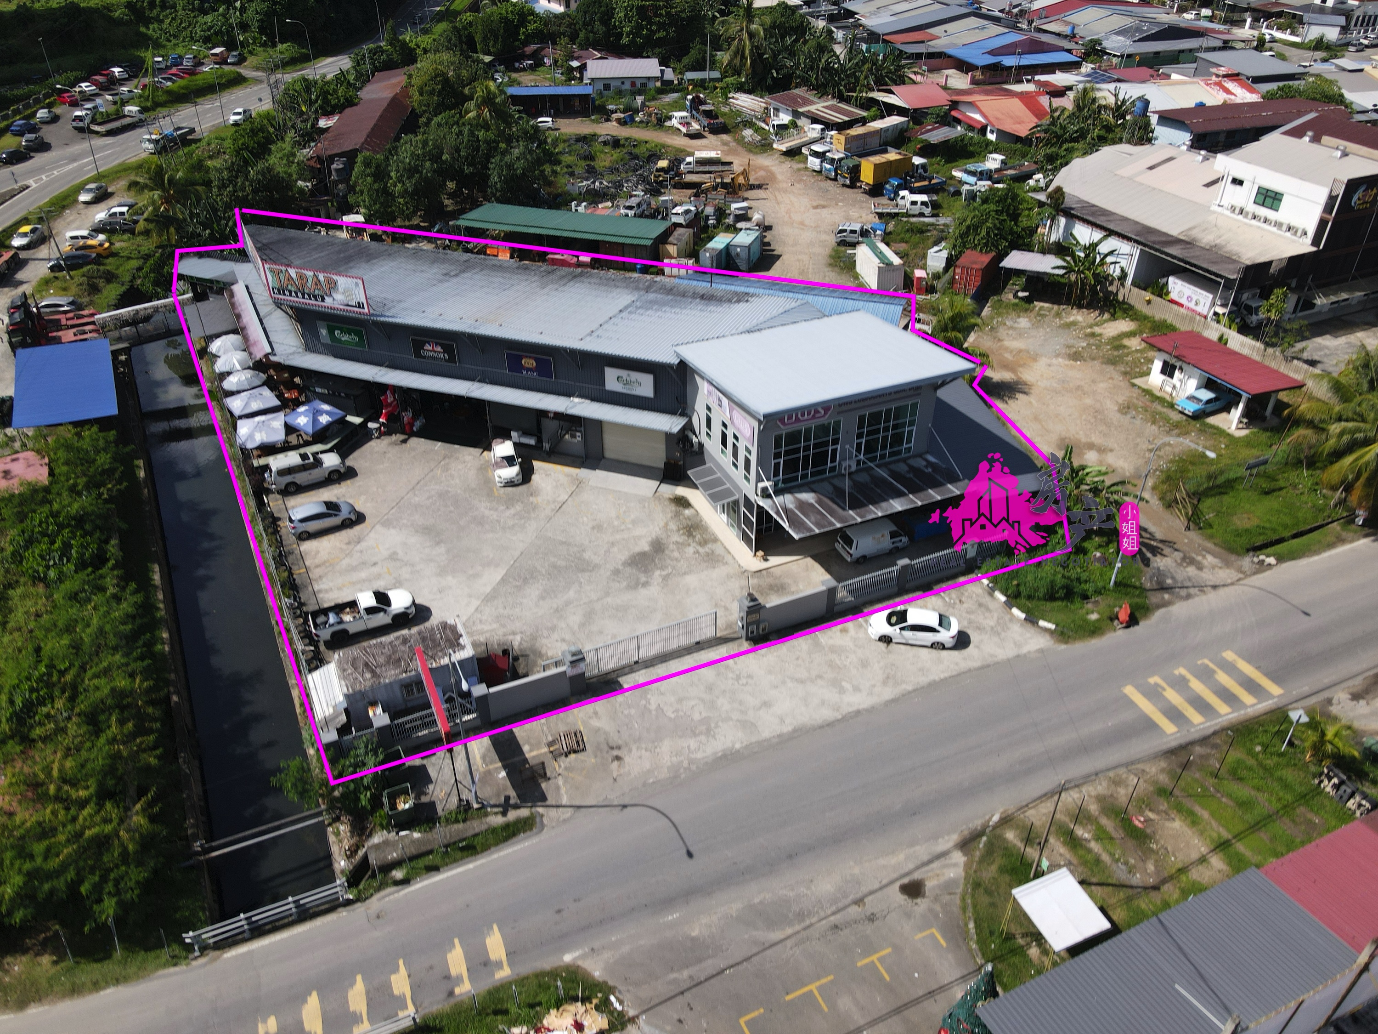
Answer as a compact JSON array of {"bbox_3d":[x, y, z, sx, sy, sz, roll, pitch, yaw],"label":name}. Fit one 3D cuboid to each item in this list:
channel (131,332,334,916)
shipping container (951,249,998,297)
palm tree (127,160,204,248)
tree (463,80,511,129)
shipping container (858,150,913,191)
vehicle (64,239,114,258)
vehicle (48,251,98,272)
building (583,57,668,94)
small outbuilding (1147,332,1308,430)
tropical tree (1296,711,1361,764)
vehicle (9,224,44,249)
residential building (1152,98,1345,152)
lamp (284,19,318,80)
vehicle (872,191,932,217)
[{"bbox_3d":[-32.180,-0.440,62.597,5.100,2.100,64.000,-17,38,-23],"label":"channel"},{"bbox_3d":[26.988,-23.194,90.559,2.440,2.600,6.060,16,37,22],"label":"shipping container"},{"bbox_3d":[-50.356,-29.525,92.643,7.700,8.600,7.700,-1,35,0],"label":"palm tree"},{"bbox_3d":[-28.791,-57.372,136.860,7.000,9.600,7.000,0,33,0],"label":"tree"},{"bbox_3d":[24.800,-43.700,120.000,6.060,2.600,2.440,-18,37,-25],"label":"shipping container"},{"bbox_3d":[-61.373,-27.332,97.614,4.100,1.380,1.680,-2,34,-2],"label":"vehicle"},{"bbox_3d":[-62.216,-25.834,96.358,4.450,1.430,1.730,-17,37,-24],"label":"vehicle"},{"bbox_3d":[-11.644,-79.373,172.233,14.000,5.000,9.000,-5,34,-7],"label":"building"},{"bbox_3d":[39.165,-10.234,71.253,4.960,3.100,10.460,-12,35,-17],"label":"small outbuilding"},{"bbox_3d":[27.897,9.820,41.890,2.300,2.100,2.300,27,42,35],"label":"tropical tree"},{"bbox_3d":[-70.861,-30.155,102.217,1.690,1.420,4.300,-4,34,-6],"label":"vehicle"},{"bbox_3d":[81.687,-56.935,139.901,29.200,5.200,9.000,-11,35,-17],"label":"residential building"},{"bbox_3d":[-71.262,-85.371,176.710,3.300,11.400,0.400,7,34,11],"label":"lamp"},{"bbox_3d":[24.488,-35.730,109.762,6.350,2.150,1.900,0,34,1],"label":"vehicle"}]

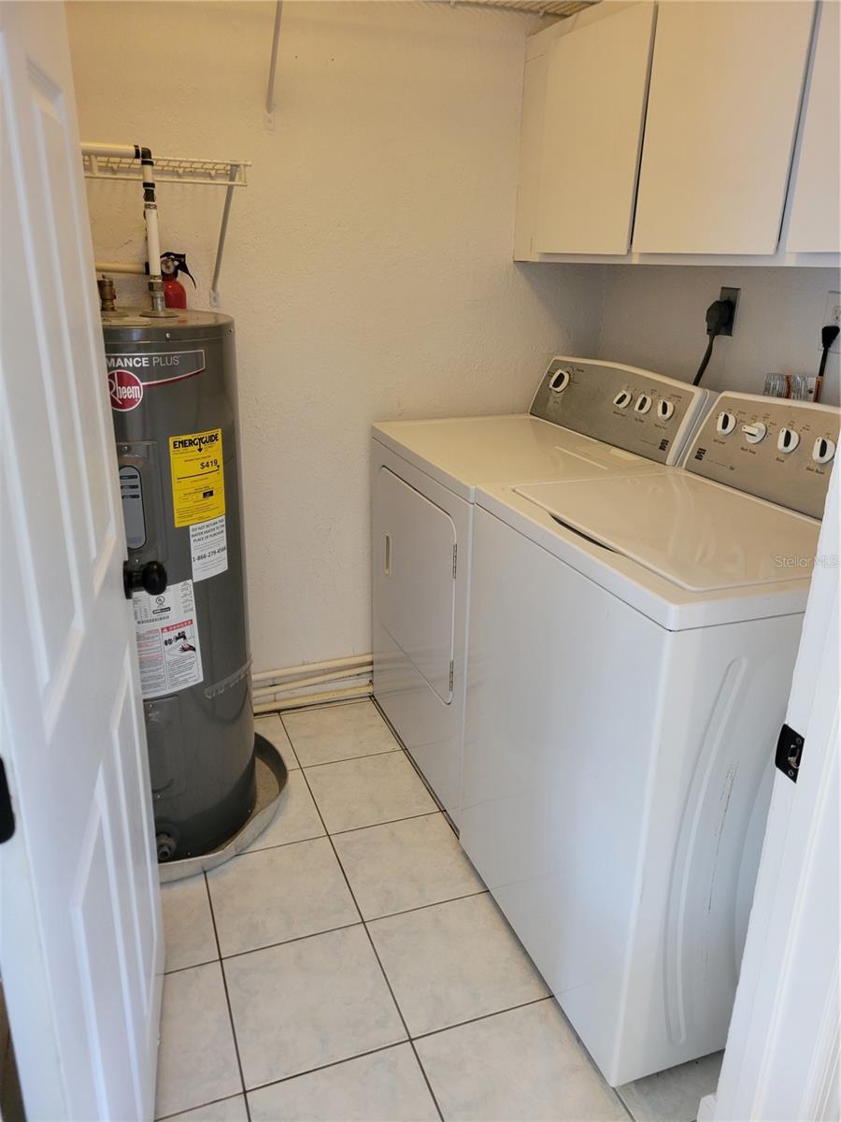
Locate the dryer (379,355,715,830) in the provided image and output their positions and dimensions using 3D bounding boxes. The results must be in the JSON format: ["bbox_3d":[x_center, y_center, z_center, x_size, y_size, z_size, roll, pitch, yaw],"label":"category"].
[{"bbox_3d":[0.305,0.016,2.351,0.703,1.100,0.737,-6,22,-19],"label":"dryer"}]

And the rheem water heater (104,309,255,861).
[{"bbox_3d":[-0.708,0.052,2.008,0.584,1.225,0.584,-8,22,-24],"label":"rheem water heater"}]

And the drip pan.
[{"bbox_3d":[-0.687,0.603,2.214,0.656,0.060,0.656,-6,22,-19],"label":"drip pan"}]

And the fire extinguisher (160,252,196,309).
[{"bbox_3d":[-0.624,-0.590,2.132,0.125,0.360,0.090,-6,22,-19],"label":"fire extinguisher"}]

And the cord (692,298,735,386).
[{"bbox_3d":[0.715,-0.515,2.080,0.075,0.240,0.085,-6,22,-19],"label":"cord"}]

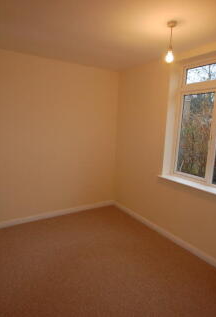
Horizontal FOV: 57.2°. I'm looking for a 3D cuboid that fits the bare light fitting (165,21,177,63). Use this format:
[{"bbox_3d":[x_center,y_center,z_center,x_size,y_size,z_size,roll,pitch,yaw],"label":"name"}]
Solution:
[{"bbox_3d":[0.562,-1.045,1.785,0.086,0.340,0.086,5,9,17],"label":"bare light fitting"}]

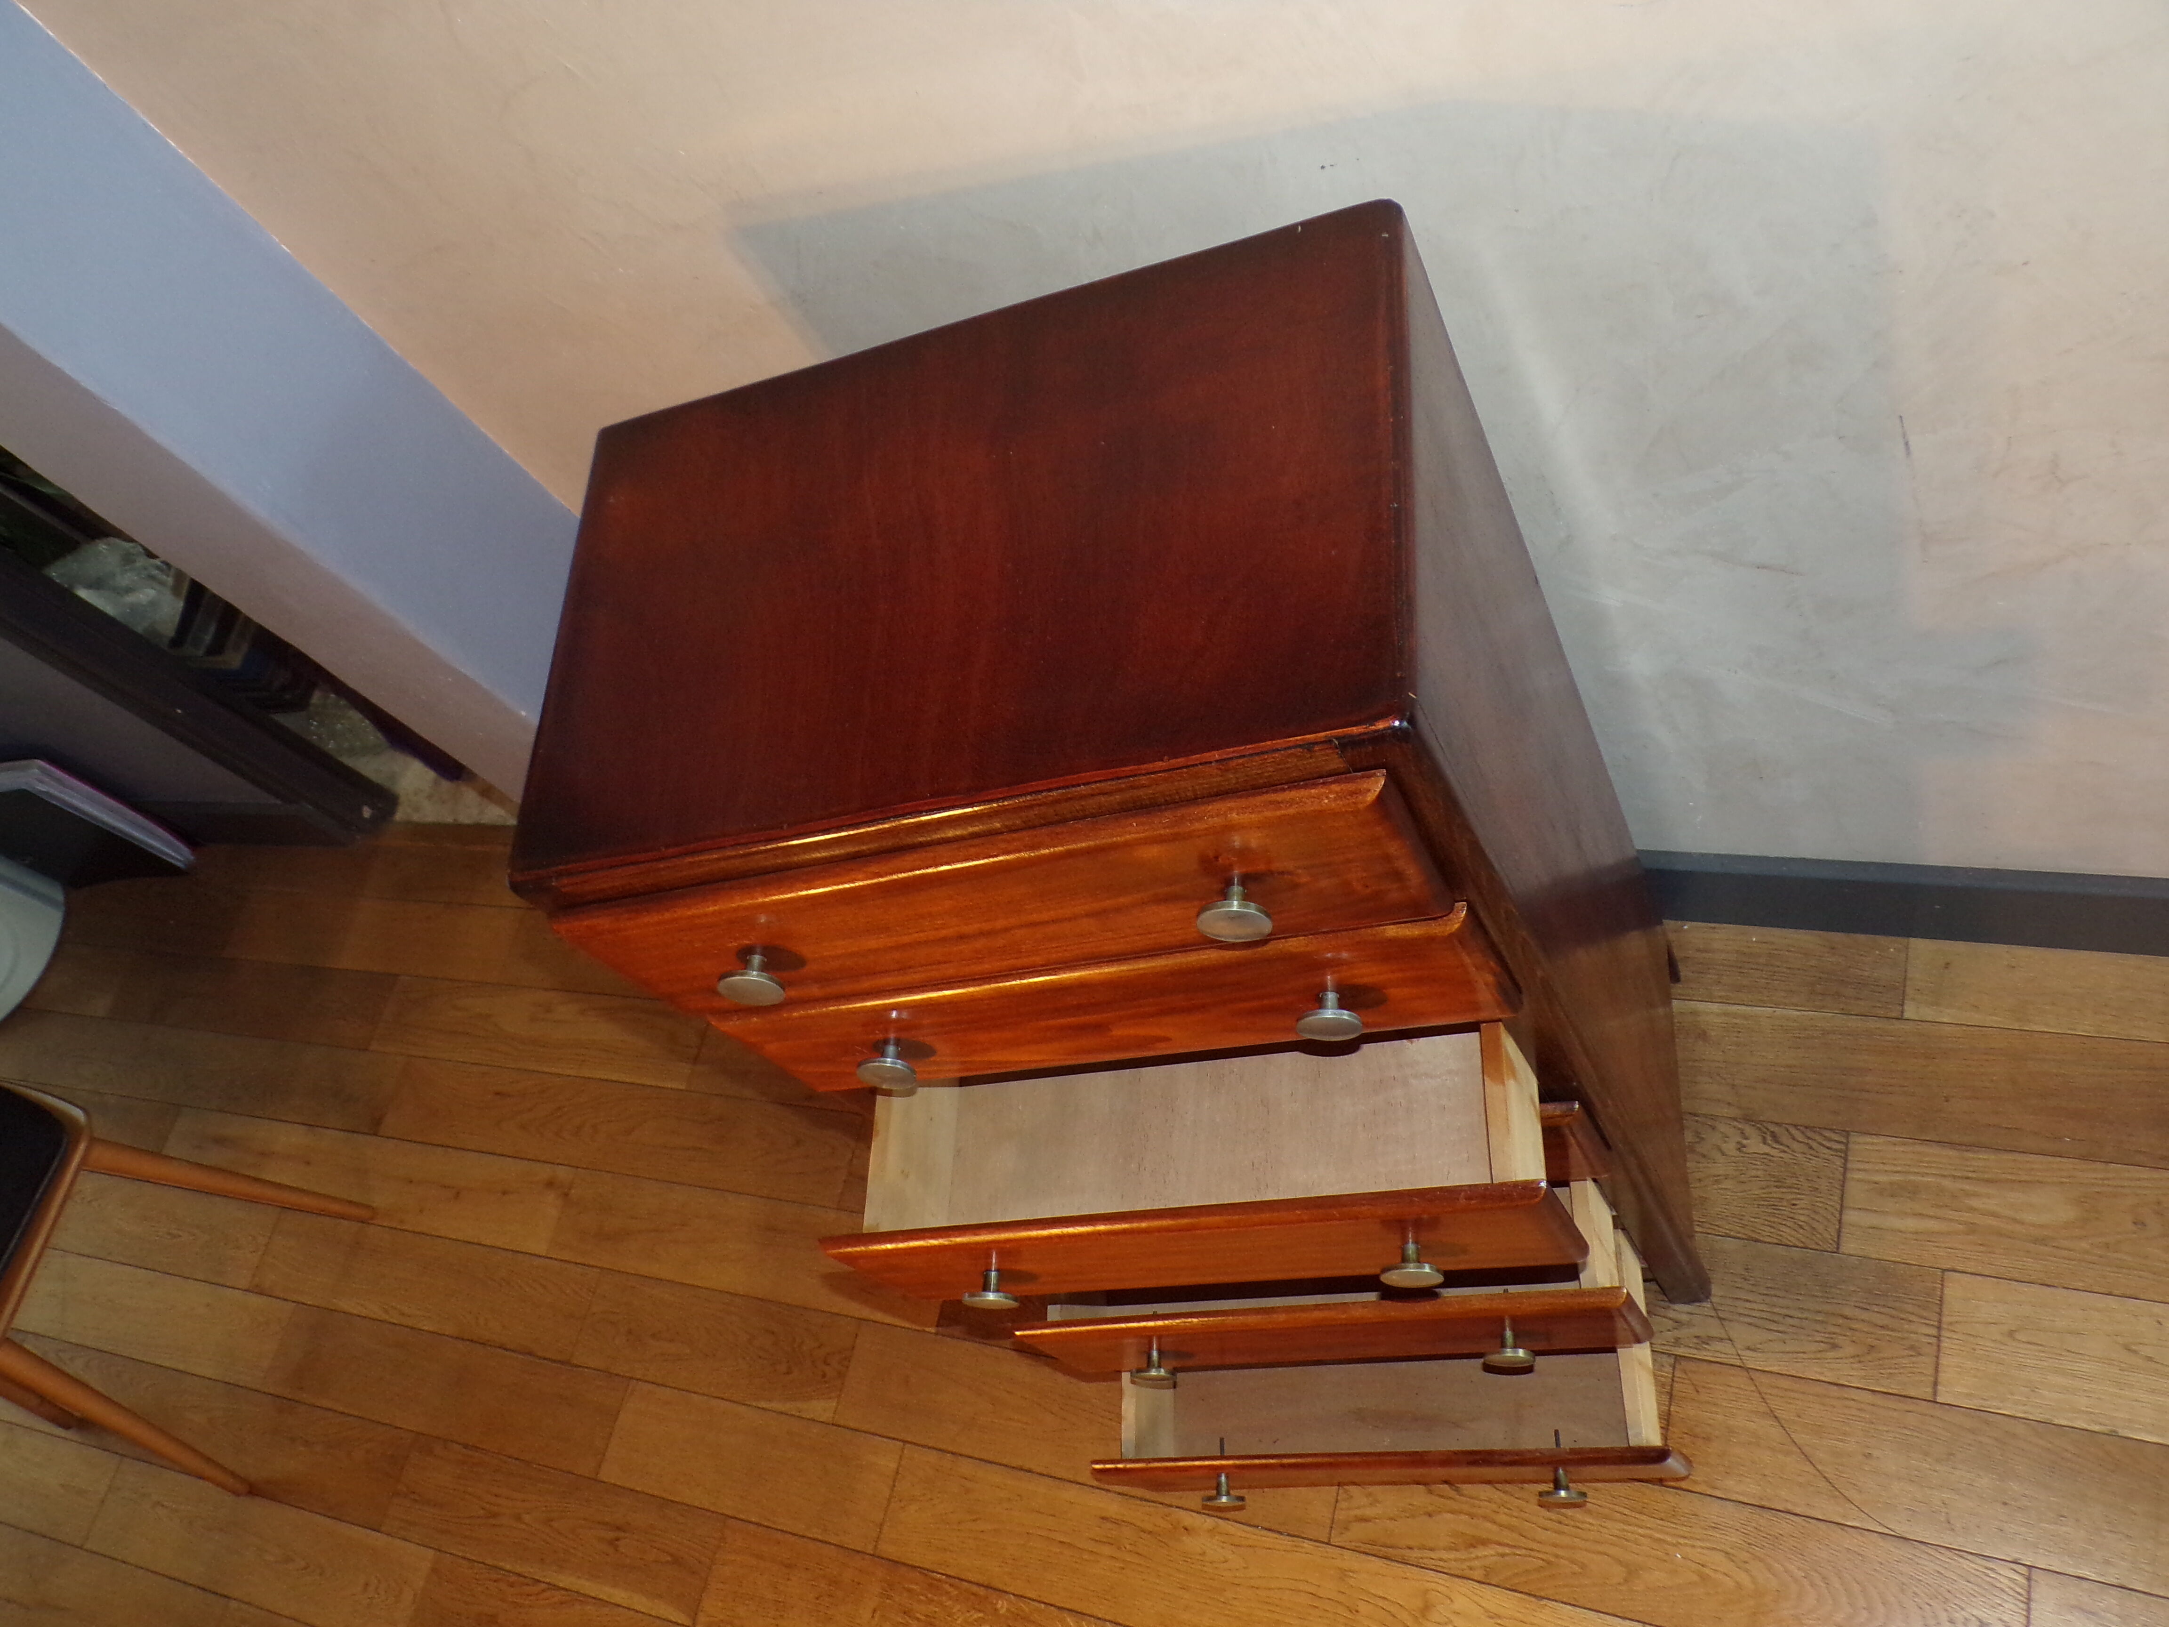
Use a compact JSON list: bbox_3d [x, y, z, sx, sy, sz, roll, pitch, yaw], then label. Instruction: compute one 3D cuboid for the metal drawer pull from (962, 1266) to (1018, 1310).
[{"bbox_3d":[-0.061,0.306,1.139,0.036,0.036,0.023,-10,60,22],"label":"metal drawer pull"}]

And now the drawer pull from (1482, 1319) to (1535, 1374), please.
[{"bbox_3d":[0.309,0.389,1.272,0.036,0.036,0.023,-10,60,22],"label":"drawer pull"}]

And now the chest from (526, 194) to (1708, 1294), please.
[{"bbox_3d":[0.150,0.114,1.366,0.495,1.122,0.326,-10,60,22],"label":"chest"}]

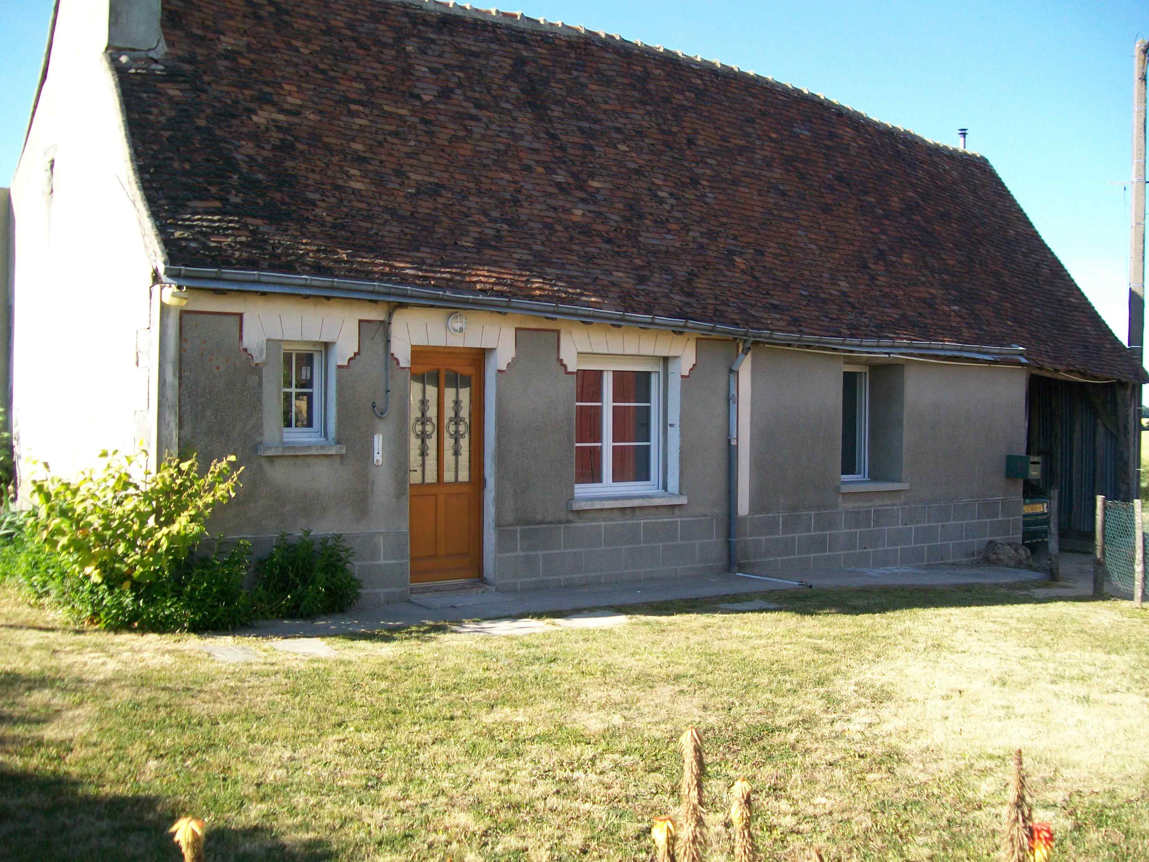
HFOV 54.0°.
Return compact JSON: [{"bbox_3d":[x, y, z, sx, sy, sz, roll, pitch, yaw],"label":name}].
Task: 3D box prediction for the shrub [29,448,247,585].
[{"bbox_3d":[-3.359,0.767,8.626,1.440,1.213,1.200,0,1,-33],"label":"shrub"}]

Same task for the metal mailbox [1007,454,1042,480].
[{"bbox_3d":[5.874,0.478,14.750,0.255,0.299,0.340,0,1,-33],"label":"metal mailbox"}]

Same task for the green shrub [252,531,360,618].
[{"bbox_3d":[-2.217,1.164,9.337,0.840,0.641,0.580,0,1,-33],"label":"green shrub"}]

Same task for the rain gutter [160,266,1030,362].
[{"bbox_3d":[1.326,-1.069,11.719,10.793,0.368,0.280,0,1,-33],"label":"rain gutter"}]

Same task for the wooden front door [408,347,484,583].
[{"bbox_3d":[-1.250,0.322,10.601,0.890,2.197,0.080,0,1,-33],"label":"wooden front door"}]

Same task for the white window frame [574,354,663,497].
[{"bbox_3d":[0.381,-0.064,11.656,1.355,1.425,0.100,0,1,-33],"label":"white window frame"}]

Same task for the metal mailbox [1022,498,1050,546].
[{"bbox_3d":[6.590,1.293,16.103,0.460,0.640,0.320,0,1,-33],"label":"metal mailbox"}]

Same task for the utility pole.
[{"bbox_3d":[8.980,-2.280,18.006,0.240,7.937,0.240,0,1,-33],"label":"utility pole"}]

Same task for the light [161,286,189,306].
[{"bbox_3d":[-3.133,-1.056,8.851,0.190,0.150,0.170,0,1,-33],"label":"light"}]

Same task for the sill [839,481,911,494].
[{"bbox_3d":[3.434,0.669,13.633,1.180,0.077,0.550,0,1,-33],"label":"sill"}]

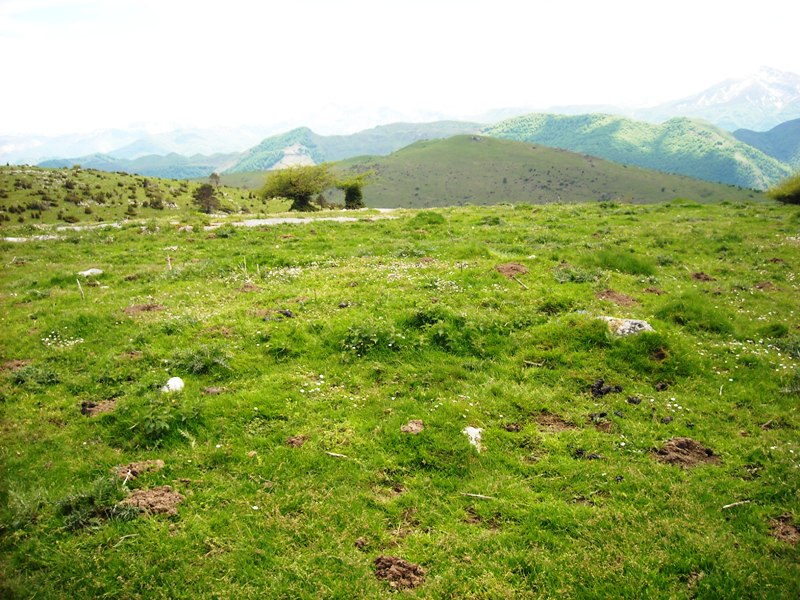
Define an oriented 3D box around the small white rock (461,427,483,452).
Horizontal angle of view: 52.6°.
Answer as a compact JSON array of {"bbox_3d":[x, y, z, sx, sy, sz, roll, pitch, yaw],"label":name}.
[{"bbox_3d":[0.432,0.832,4.820,0.120,0.110,0.130,0,10,0],"label":"small white rock"}]

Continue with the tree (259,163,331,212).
[{"bbox_3d":[-6.650,-7.230,52.000,4.650,3.000,4.200,0,10,0],"label":"tree"}]

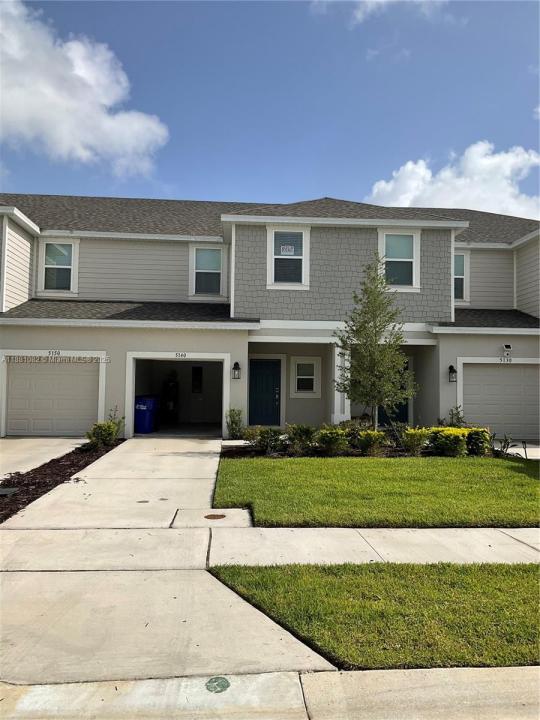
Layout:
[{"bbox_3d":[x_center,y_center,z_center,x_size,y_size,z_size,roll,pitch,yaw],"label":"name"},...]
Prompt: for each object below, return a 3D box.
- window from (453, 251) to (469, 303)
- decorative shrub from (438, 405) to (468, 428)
[{"bbox_3d":[5.692,-2.603,18.915,1.150,1.600,0.130,1,-3,-3],"label":"window"},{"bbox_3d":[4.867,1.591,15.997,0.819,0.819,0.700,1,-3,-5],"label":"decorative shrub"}]

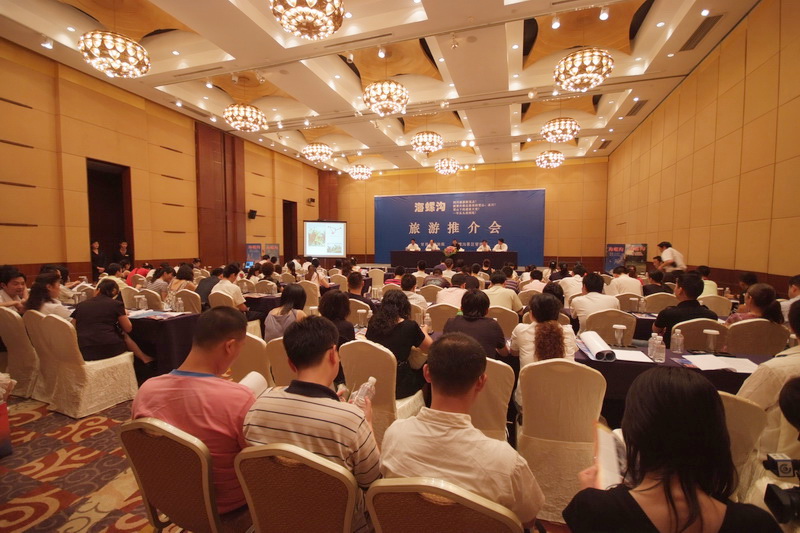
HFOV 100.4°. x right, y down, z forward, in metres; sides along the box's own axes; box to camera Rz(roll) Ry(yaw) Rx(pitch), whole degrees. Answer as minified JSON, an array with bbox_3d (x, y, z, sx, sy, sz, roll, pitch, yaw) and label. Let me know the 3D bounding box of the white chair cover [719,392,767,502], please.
[{"bbox_3d":[1.374,0.991,1.726,0.455,0.933,0.540,1,3,6],"label":"white chair cover"}]

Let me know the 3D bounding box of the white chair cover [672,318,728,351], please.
[{"bbox_3d":[2.690,0.899,3.113,0.450,0.935,0.520,1,3,19],"label":"white chair cover"}]

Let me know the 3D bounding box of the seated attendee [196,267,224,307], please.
[{"bbox_3d":[-2.946,0.622,5.373,0.500,1.250,0.820,2,3,22],"label":"seated attendee"}]

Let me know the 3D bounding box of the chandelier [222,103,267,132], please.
[{"bbox_3d":[-4.248,-4.099,9.266,1.100,0.520,1.100,1,3,18],"label":"chandelier"}]

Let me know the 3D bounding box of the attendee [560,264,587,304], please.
[{"bbox_3d":[2.800,0.634,5.281,0.520,1.320,0.750,1,3,15],"label":"attendee"}]

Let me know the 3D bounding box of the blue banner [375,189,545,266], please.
[{"bbox_3d":[2.716,-1.903,17.092,8.730,3.680,0.100,1,3,19],"label":"blue banner"}]

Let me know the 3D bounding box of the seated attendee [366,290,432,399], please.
[{"bbox_3d":[0.015,0.800,2.688,0.480,1.230,0.760,1,3,20],"label":"seated attendee"}]

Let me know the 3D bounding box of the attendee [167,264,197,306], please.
[{"bbox_3d":[-3.373,0.625,5.117,0.500,1.260,0.750,2,3,29],"label":"attendee"}]

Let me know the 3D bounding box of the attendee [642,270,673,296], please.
[{"bbox_3d":[3.783,0.659,4.904,0.500,1.220,0.720,1,3,11],"label":"attendee"}]

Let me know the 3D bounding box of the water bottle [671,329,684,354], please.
[{"bbox_3d":[2.151,0.572,2.575,0.066,0.195,0.066,1,3,18],"label":"water bottle"}]

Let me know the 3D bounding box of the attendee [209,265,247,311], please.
[{"bbox_3d":[-2.308,0.619,5.021,0.500,1.300,0.780,1,3,21],"label":"attendee"}]

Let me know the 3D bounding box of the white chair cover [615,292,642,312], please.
[{"bbox_3d":[3.242,0.829,4.880,0.470,0.935,0.540,1,3,20],"label":"white chair cover"}]

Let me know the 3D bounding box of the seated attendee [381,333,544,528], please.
[{"bbox_3d":[0.270,0.841,1.300,0.500,1.300,0.760,1,3,20],"label":"seated attendee"}]

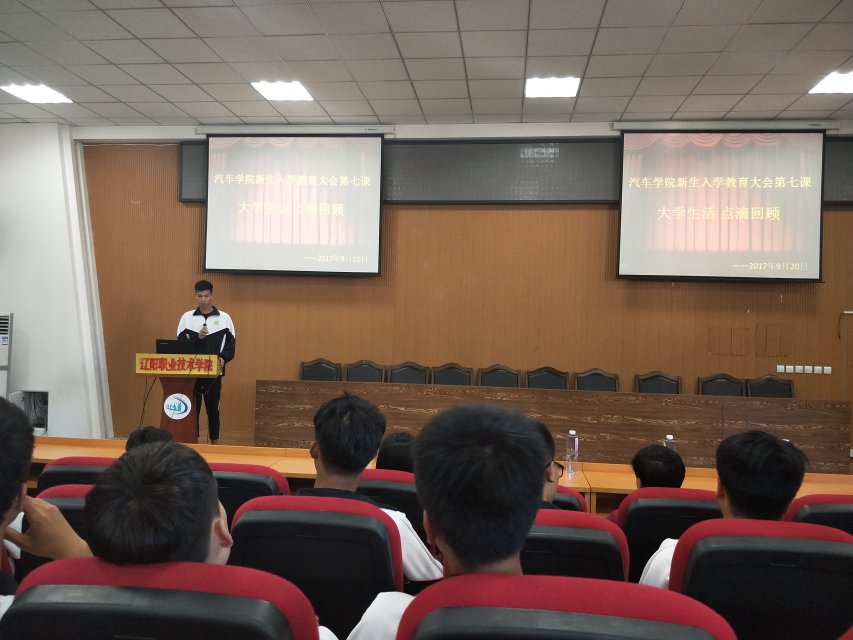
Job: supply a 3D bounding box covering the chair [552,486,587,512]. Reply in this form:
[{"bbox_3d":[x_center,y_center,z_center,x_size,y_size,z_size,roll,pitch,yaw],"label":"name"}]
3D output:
[{"bbox_3d":[0.396,1.090,2.551,0.550,0.960,0.620,1,-1,6],"label":"chair"}]

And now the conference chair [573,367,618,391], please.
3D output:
[{"bbox_3d":[1.947,1.070,6.943,0.520,1.010,0.580,2,0,7],"label":"conference chair"}]

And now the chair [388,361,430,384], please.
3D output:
[{"bbox_3d":[-0.233,0.984,6.924,0.490,0.980,0.570,1,-1,6],"label":"chair"}]

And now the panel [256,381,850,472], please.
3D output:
[{"bbox_3d":[1.158,1.125,6.503,5.985,0.760,0.400,1,-1,6],"label":"panel"}]

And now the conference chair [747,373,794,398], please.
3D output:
[{"bbox_3d":[3.845,1.138,6.709,0.520,1.010,0.580,2,0,7],"label":"conference chair"}]

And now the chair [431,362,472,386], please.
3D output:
[{"bbox_3d":[0.268,0.997,6.867,0.490,0.980,0.570,1,-1,6],"label":"chair"}]

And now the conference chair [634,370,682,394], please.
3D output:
[{"bbox_3d":[2.527,1.051,6.513,0.490,0.980,0.570,1,-1,6],"label":"conference chair"}]

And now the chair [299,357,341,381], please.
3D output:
[{"bbox_3d":[-1.280,0.959,7.042,0.490,0.980,0.570,1,-1,6],"label":"chair"}]

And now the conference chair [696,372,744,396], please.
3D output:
[{"bbox_3d":[3.317,1.126,6.774,0.520,1.010,0.580,2,0,7],"label":"conference chair"}]

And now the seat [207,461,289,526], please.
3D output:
[{"bbox_3d":[-0.793,1.068,2.796,0.540,0.960,0.640,2,0,7],"label":"seat"}]

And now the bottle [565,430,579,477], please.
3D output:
[{"bbox_3d":[0.737,0.676,3.130,0.063,0.230,0.063,2,0,7],"label":"bottle"}]

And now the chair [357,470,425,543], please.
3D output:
[{"bbox_3d":[-0.198,1.076,2.723,0.540,0.960,0.640,2,0,7],"label":"chair"}]

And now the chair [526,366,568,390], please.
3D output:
[{"bbox_3d":[1.349,1.023,6.745,0.490,0.980,0.570,1,-1,6],"label":"chair"}]

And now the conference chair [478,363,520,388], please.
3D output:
[{"bbox_3d":[0.806,1.010,6.807,0.490,0.980,0.570,1,-1,6],"label":"conference chair"}]

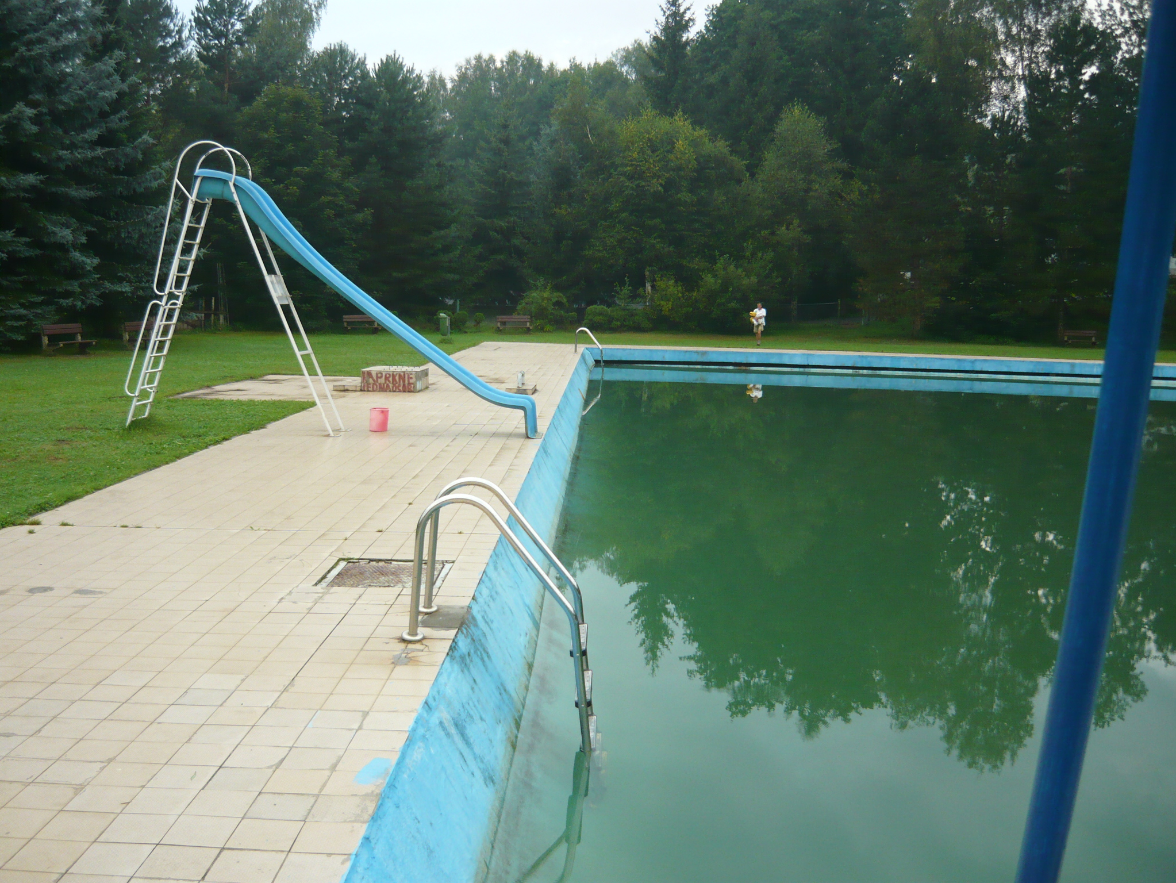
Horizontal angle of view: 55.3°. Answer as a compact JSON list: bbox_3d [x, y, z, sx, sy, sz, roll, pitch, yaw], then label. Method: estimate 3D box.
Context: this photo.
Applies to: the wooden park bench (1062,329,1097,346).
[{"bbox_3d":[25.396,-5.321,57.813,1.620,0.750,0.650,2,8,1],"label":"wooden park bench"}]

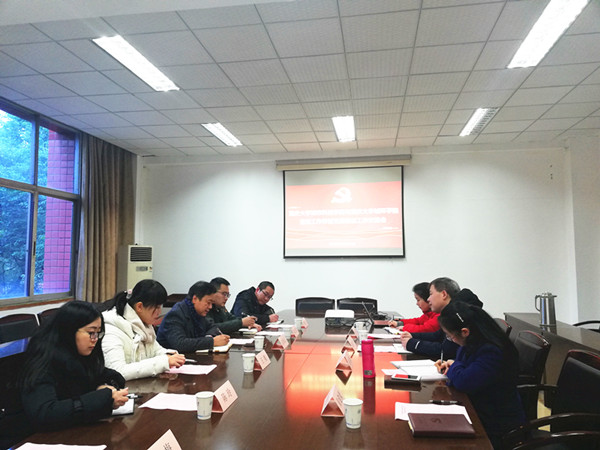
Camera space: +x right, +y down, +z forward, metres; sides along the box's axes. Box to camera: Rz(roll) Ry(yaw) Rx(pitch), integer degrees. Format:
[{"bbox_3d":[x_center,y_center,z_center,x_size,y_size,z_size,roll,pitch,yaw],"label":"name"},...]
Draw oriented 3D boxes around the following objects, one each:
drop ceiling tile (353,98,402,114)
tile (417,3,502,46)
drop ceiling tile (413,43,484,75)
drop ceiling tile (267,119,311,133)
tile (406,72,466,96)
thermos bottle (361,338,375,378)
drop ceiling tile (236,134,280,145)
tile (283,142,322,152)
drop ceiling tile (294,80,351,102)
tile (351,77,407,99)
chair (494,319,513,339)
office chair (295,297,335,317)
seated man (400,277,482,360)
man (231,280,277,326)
[{"bbox_3d":[0.938,-1.412,5.566,0.600,0.020,0.600,-1,-4,9],"label":"drop ceiling tile"},{"bbox_3d":[1.249,-1.591,3.751,0.600,0.020,0.600,-1,-5,9],"label":"tile"},{"bbox_3d":[1.328,-1.534,4.312,0.600,0.020,0.600,-1,-4,9],"label":"drop ceiling tile"},{"bbox_3d":[-0.139,-1.366,6.402,0.600,0.020,0.600,-1,-4,9],"label":"drop ceiling tile"},{"bbox_3d":[1.442,-1.491,4.934,0.600,0.020,0.600,-1,-5,9],"label":"tile"},{"bbox_3d":[0.366,0.723,2.528,0.068,0.195,0.068,-1,-5,9],"label":"thermos bottle"},{"bbox_3d":[-0.611,-1.291,7.049,0.600,0.020,0.600,-1,-4,9],"label":"drop ceiling tile"},{"bbox_3d":[0.046,-1.297,7.681,0.600,0.020,0.550,-1,-4,9],"label":"tile"},{"bbox_3d":[0.254,-1.481,5.168,0.600,0.020,0.612,-1,-4,9],"label":"drop ceiling tile"},{"bbox_3d":[0.848,-1.482,5.043,0.600,0.020,0.600,-1,-5,9],"label":"tile"},{"bbox_3d":[1.363,1.179,3.830,0.600,0.910,0.550,-1,-4,9],"label":"chair"},{"bbox_3d":[0.159,1.314,5.585,0.540,0.910,0.600,-1,-4,9],"label":"office chair"},{"bbox_3d":[1.031,0.984,3.273,0.750,1.240,0.550,-1,-4,9],"label":"seated man"},{"bbox_3d":[-0.544,1.218,5.106,0.680,1.160,0.520,-3,-5,33],"label":"man"}]

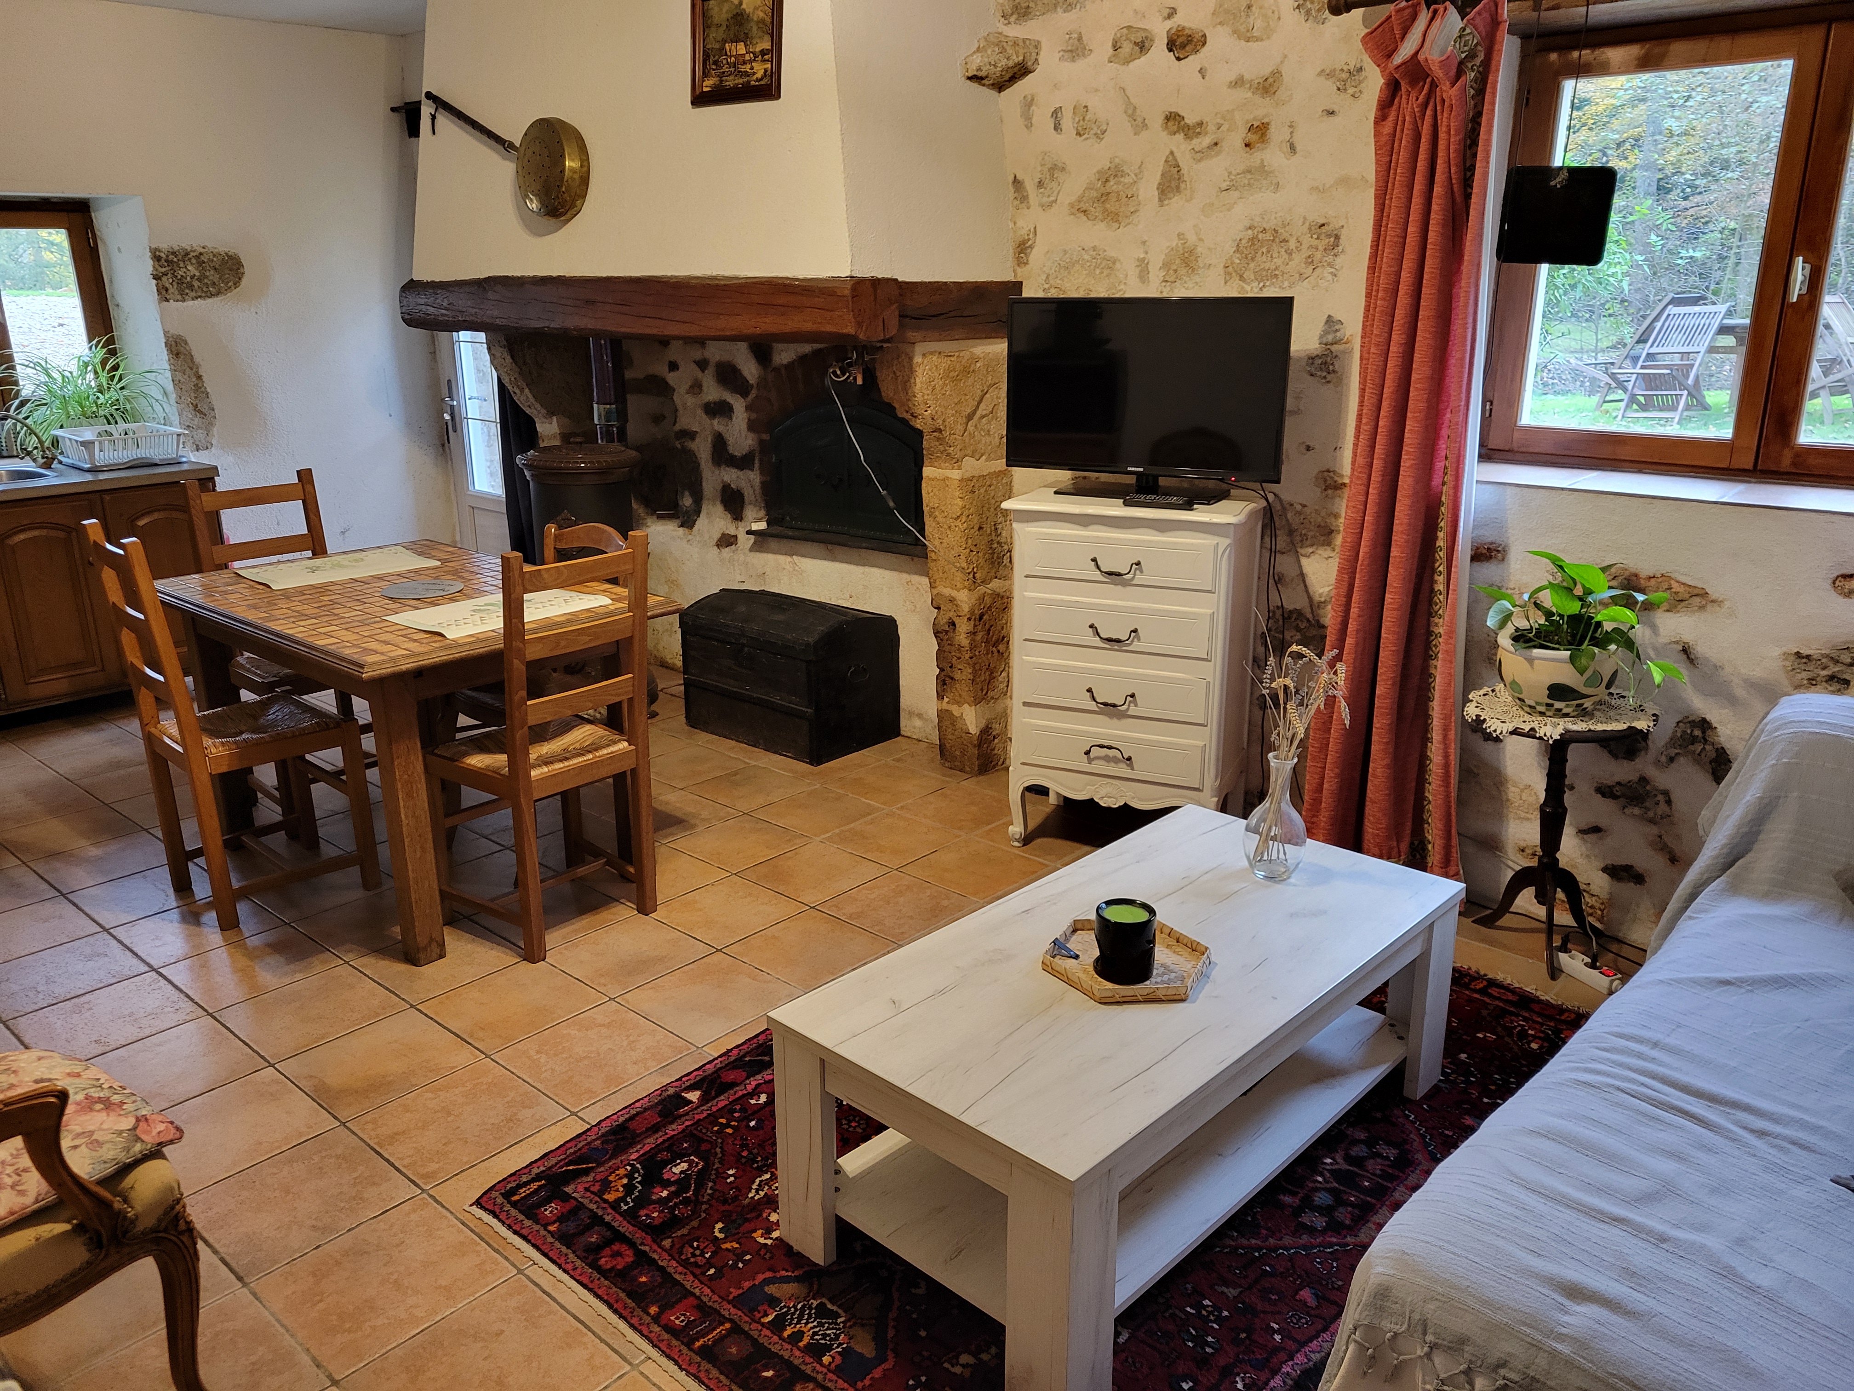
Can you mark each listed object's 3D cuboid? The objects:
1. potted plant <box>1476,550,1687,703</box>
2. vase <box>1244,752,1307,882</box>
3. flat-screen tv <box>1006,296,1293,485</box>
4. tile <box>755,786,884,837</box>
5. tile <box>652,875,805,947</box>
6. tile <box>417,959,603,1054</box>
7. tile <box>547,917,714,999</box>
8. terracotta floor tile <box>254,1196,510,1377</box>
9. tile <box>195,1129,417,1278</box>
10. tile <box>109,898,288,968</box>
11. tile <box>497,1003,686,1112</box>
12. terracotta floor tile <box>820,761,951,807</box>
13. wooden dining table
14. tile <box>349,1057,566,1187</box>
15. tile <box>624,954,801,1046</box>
[{"bbox_3d":[1.432,-0.135,3.052,0.420,0.340,0.350,14,23,40],"label":"potted plant"},{"bbox_3d":[0.674,0.230,2.663,0.124,0.238,0.124,-1,17,0],"label":"vase"},{"bbox_3d":[0.568,-0.804,3.625,0.757,0.449,0.060,8,19,27],"label":"flat-screen tv"},{"bbox_3d":[-0.320,0.350,4.136,0.300,0.010,0.300,14,23,40],"label":"tile"},{"bbox_3d":[-0.503,0.546,3.516,0.292,0.010,0.292,15,23,40],"label":"tile"},{"bbox_3d":[-0.915,0.685,3.075,0.300,0.010,0.300,14,23,40],"label":"tile"},{"bbox_3d":[-0.708,0.616,3.299,0.292,0.010,0.292,15,23,40],"label":"tile"},{"bbox_3d":[-0.876,0.945,2.251,0.292,0.010,0.292,15,23,40],"label":"terracotta floor tile"},{"bbox_3d":[-1.085,0.874,2.413,0.296,0.010,0.296,15,23,40],"label":"tile"},{"bbox_3d":[-1.782,0.571,3.404,0.296,0.010,0.296,15,23,40],"label":"tile"},{"bbox_3d":[-0.690,0.745,2.885,0.292,0.010,0.292,15,23,40],"label":"tile"},{"bbox_3d":[-0.121,0.279,4.357,0.292,0.010,0.292,15,23,40],"label":"terracotta floor tile"},{"bbox_3d":[-1.352,0.093,3.717,1.295,0.750,0.826,14,23,40],"label":"wooden dining table"},{"bbox_3d":[-0.882,0.805,2.627,0.296,0.010,0.296,15,23,40],"label":"tile"},{"bbox_3d":[-0.476,0.667,3.055,0.296,0.010,0.296,15,23,40],"label":"tile"}]

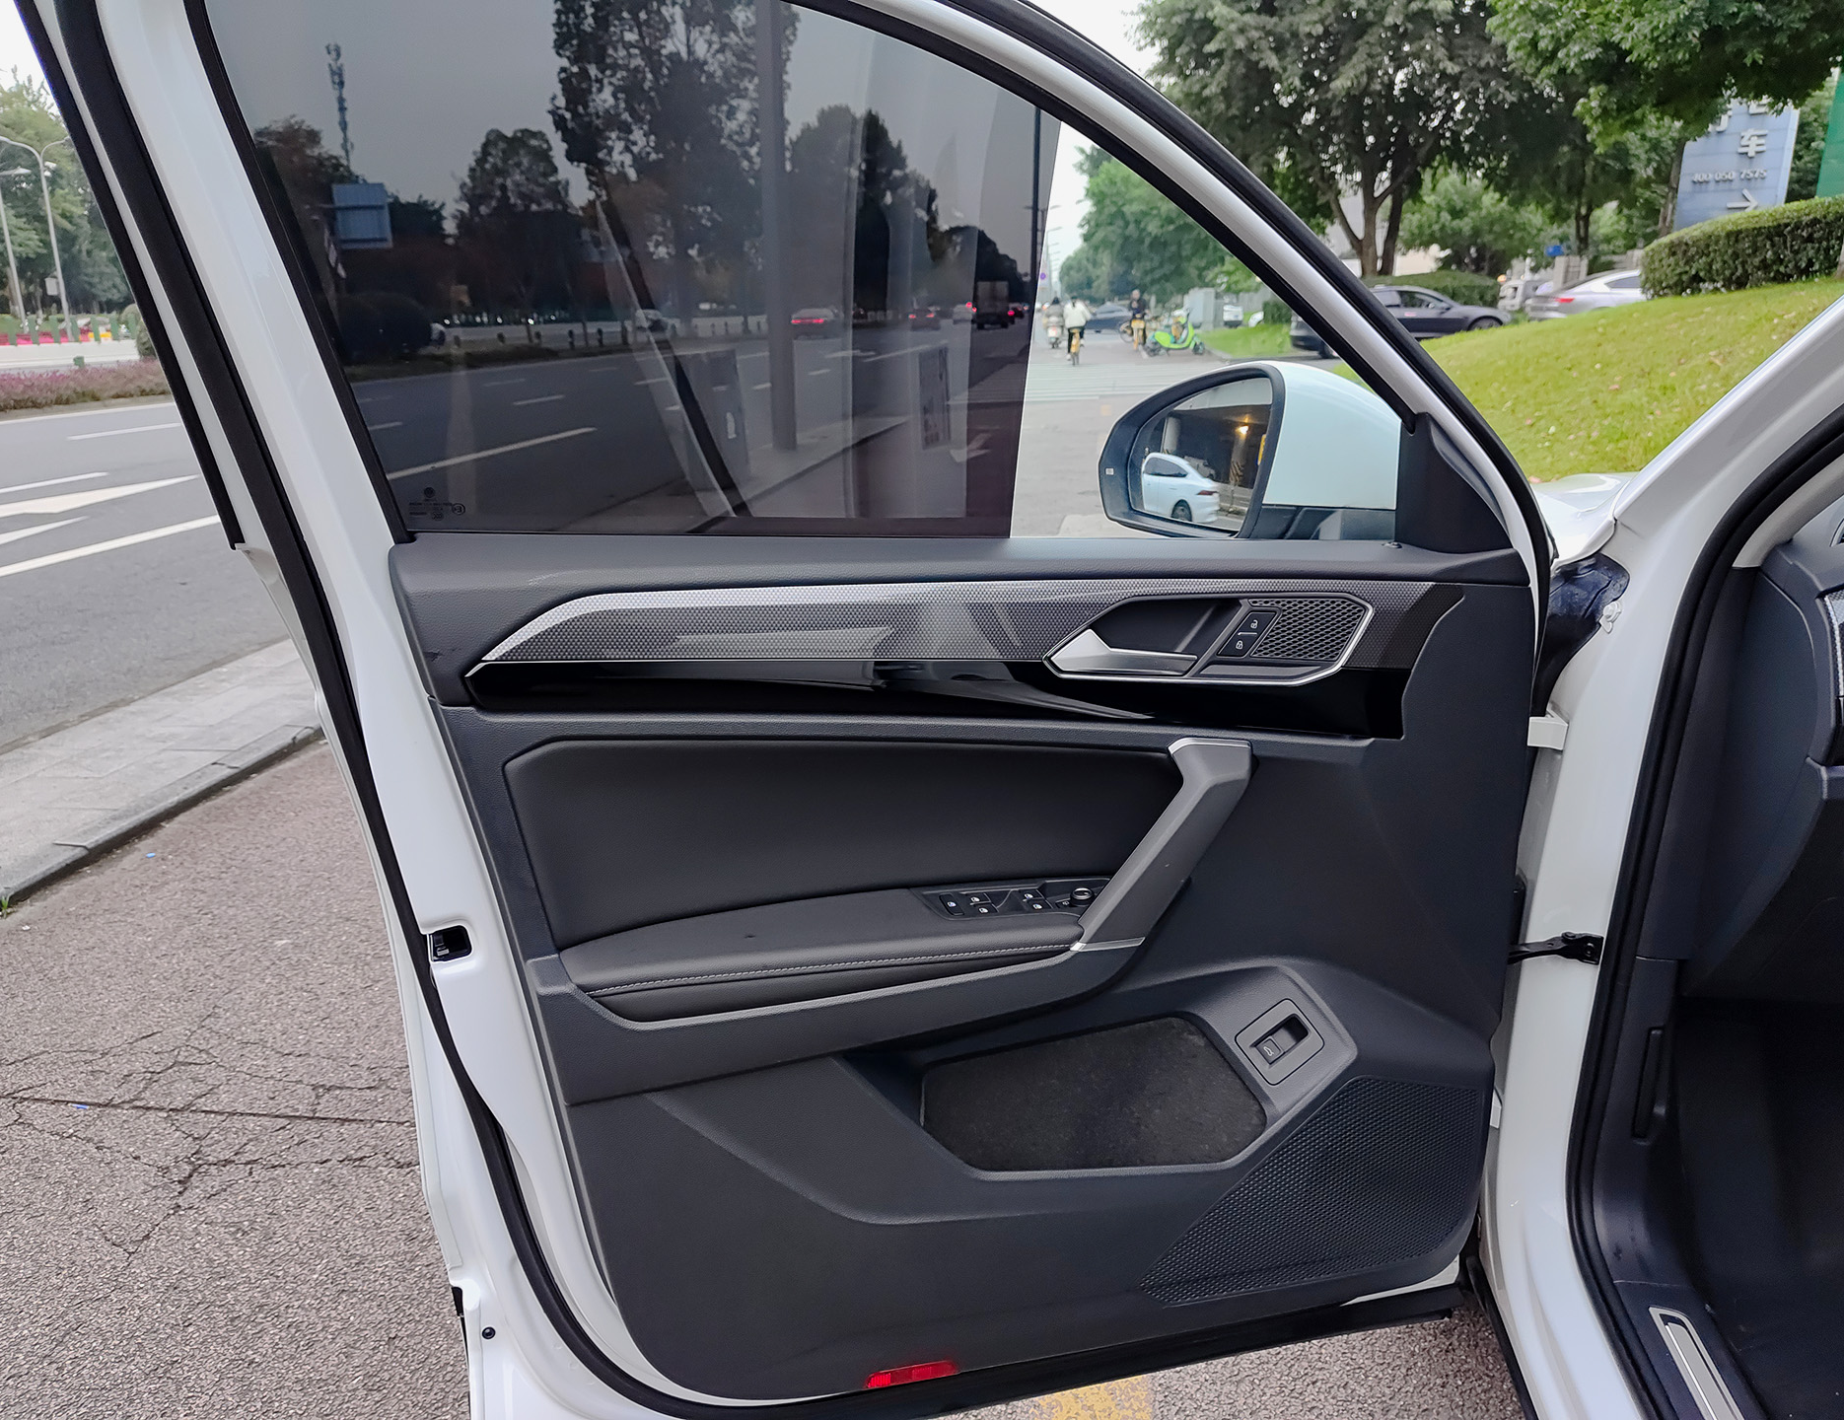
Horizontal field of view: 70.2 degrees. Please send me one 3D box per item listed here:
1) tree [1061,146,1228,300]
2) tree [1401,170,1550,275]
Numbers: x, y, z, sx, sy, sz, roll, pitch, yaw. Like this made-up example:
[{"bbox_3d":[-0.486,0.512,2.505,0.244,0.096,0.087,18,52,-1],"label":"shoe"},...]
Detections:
[{"bbox_3d":[10.242,-20.838,58.452,8.000,8.040,8.000,0,17,0],"label":"tree"},{"bbox_3d":[17.532,-14.576,41.548,5.200,4.880,5.200,0,17,0],"label":"tree"}]

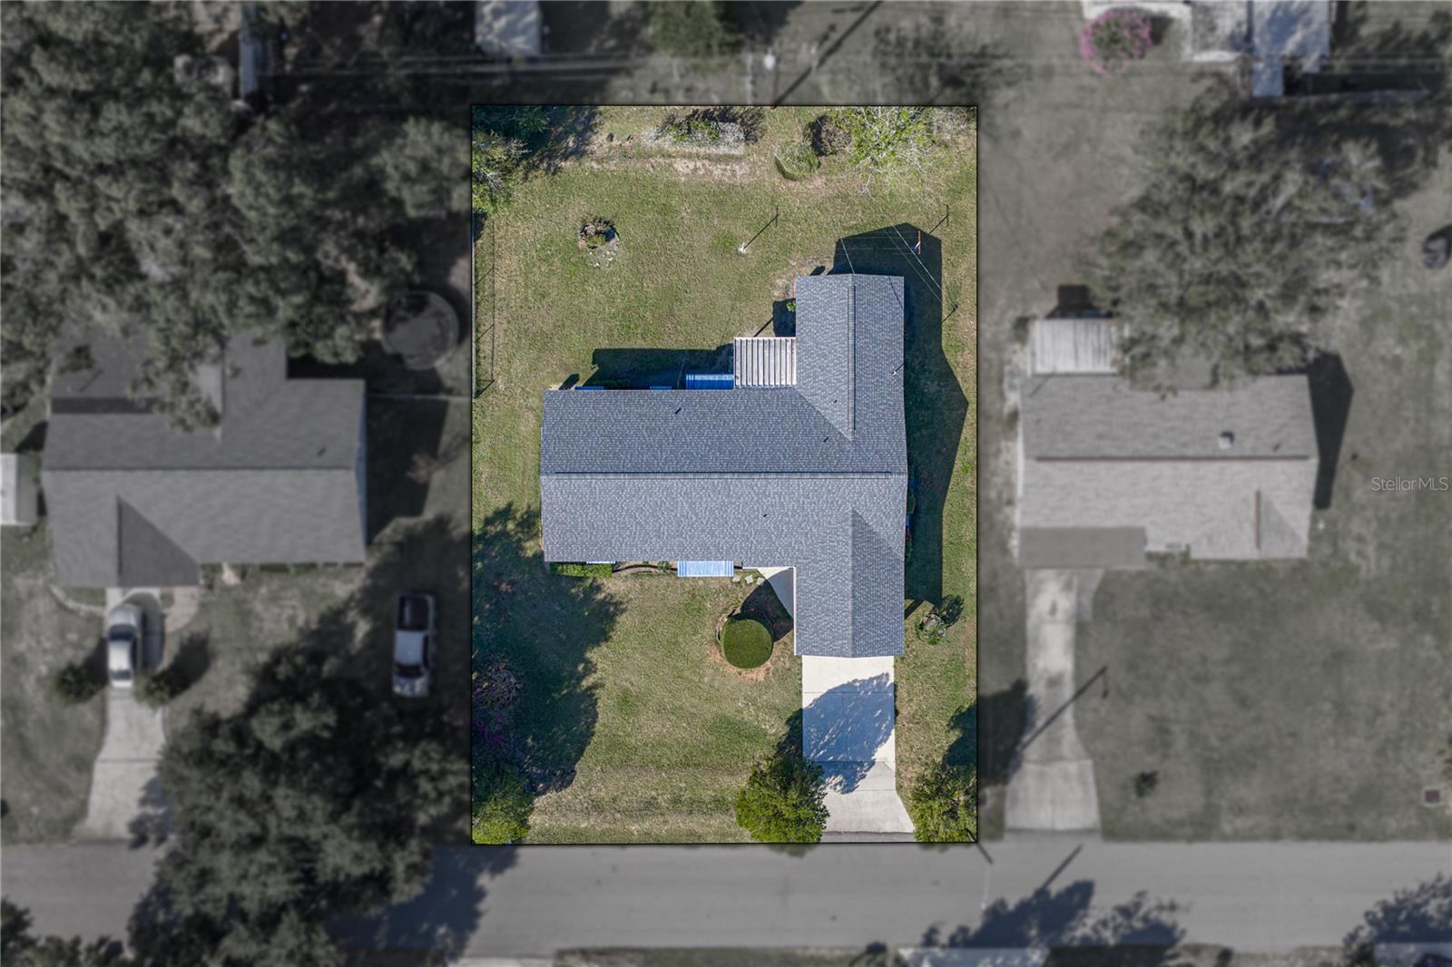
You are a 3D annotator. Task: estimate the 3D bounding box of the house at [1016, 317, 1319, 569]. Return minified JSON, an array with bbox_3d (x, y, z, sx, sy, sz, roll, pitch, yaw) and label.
[{"bbox_3d":[23.900,-2.300,62.350,15.800,4.300,13.800,0,90,0],"label":"house"}]

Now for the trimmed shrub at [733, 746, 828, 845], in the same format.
[{"bbox_3d":[3.100,17.050,61.400,4.900,6.200,5.100,0,90,0],"label":"trimmed shrub"}]

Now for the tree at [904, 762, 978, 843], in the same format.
[{"bbox_3d":[11.950,17.200,61.600,4.300,5.800,4.500,0,90,0],"label":"tree"}]

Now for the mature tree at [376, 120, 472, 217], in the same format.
[{"bbox_3d":[-16.100,-17.000,60.800,5.400,7.200,5.400,0,90,0],"label":"mature tree"}]

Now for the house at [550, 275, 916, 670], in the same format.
[{"bbox_3d":[-0.080,-0.980,62.400,19.700,4.300,20.900,0,90,0],"label":"house"}]

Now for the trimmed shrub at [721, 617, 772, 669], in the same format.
[{"bbox_3d":[1.180,8.850,63.200,2.800,2.500,2.800,0,90,0],"label":"trimmed shrub"}]

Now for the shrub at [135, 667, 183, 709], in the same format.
[{"bbox_3d":[-31.750,11.450,63.400,2.300,2.200,2.300,0,90,0],"label":"shrub"}]

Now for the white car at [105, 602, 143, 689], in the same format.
[{"bbox_3d":[-33.750,9.250,63.700,1.900,1.620,4.750,0,90,0],"label":"white car"}]

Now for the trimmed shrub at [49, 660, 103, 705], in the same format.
[{"bbox_3d":[-36.450,11.200,63.400,2.400,2.200,2.400,0,90,0],"label":"trimmed shrub"}]

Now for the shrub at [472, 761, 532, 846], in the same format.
[{"bbox_3d":[-12.500,17.400,61.900,3.900,5.200,4.100,0,90,0],"label":"shrub"}]

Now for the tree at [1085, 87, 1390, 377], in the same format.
[{"bbox_3d":[26.800,-12.800,59.200,14.800,10.400,14.400,0,90,0],"label":"tree"}]

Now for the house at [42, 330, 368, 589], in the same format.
[{"bbox_3d":[-28.300,-1.450,62.400,17.100,4.300,14.300,0,90,0],"label":"house"}]

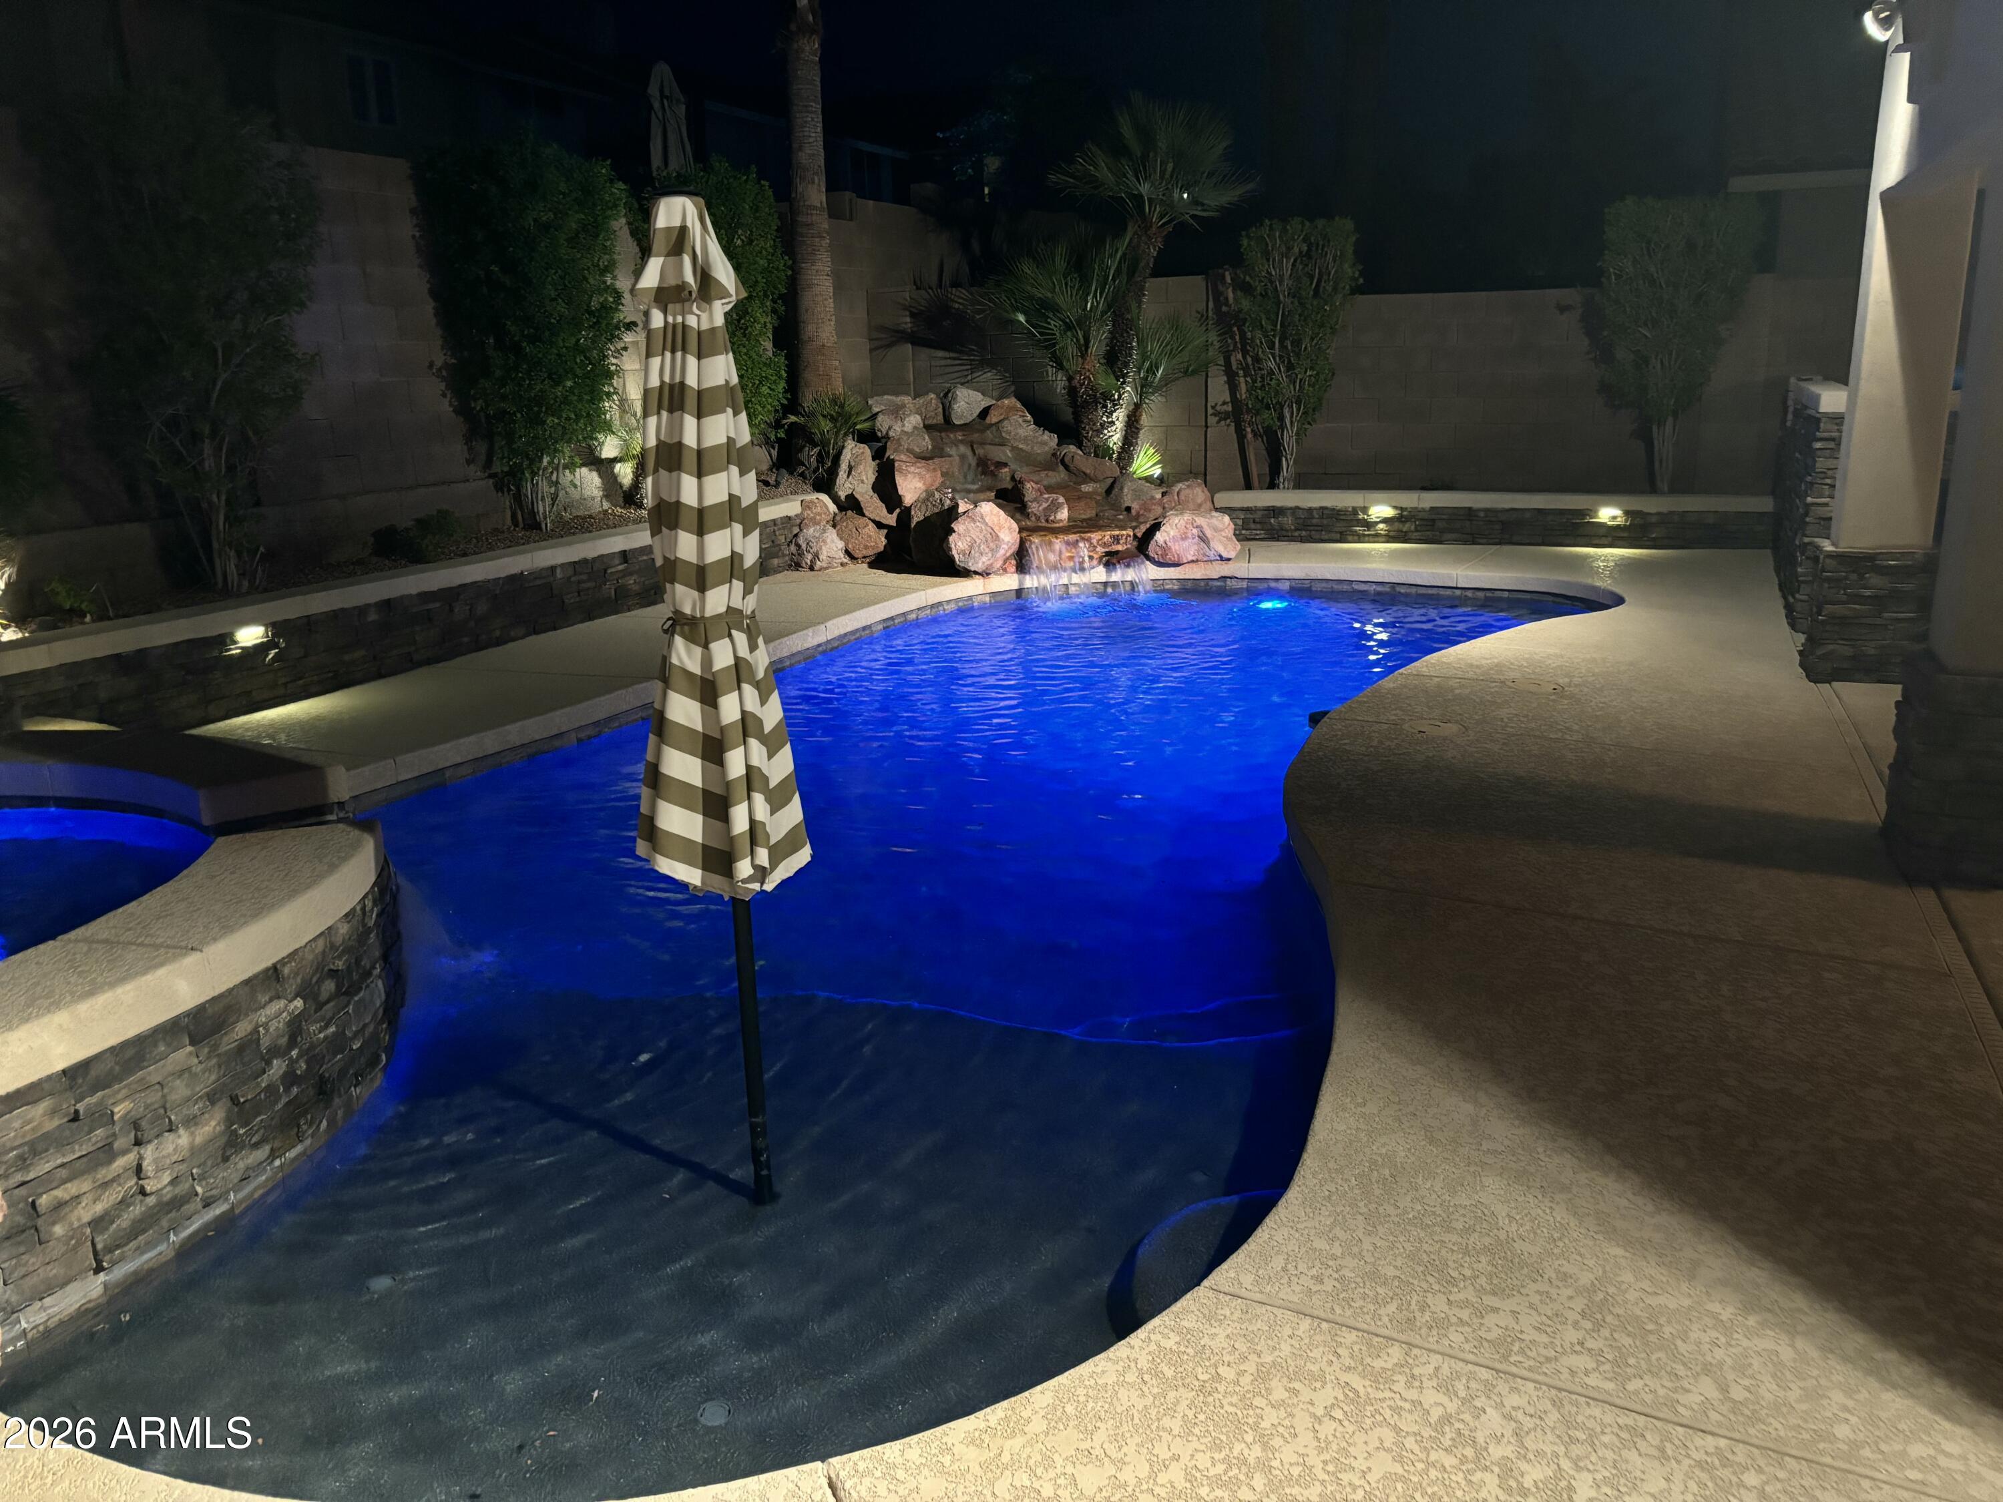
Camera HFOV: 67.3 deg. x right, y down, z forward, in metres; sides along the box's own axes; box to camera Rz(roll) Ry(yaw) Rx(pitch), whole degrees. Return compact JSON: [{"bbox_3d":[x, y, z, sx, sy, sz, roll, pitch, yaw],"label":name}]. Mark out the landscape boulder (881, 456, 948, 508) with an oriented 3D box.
[{"bbox_3d":[-0.648,-1.980,11.032,0.502,0.375,0.450,-2,14,-3],"label":"landscape boulder"}]

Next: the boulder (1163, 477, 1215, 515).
[{"bbox_3d":[1.362,-1.838,11.006,0.398,0.307,0.400,0,14,7],"label":"boulder"}]

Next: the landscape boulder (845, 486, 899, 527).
[{"bbox_3d":[-0.944,-1.790,11.000,0.366,0.295,0.340,4,15,20],"label":"landscape boulder"}]

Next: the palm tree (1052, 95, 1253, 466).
[{"bbox_3d":[1.225,-3.706,12.211,1.626,2.990,1.500,4,15,20],"label":"palm tree"}]

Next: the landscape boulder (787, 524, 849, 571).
[{"bbox_3d":[-1.296,-1.423,10.650,0.432,0.376,0.380,4,15,20],"label":"landscape boulder"}]

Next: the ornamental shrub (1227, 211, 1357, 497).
[{"bbox_3d":[2.360,-3.149,12.106,1.058,2.156,0.850,4,15,20],"label":"ornamental shrub"}]

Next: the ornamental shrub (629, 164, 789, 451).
[{"bbox_3d":[-2.048,-2.968,10.695,0.850,2.280,1.100,4,15,23],"label":"ornamental shrub"}]

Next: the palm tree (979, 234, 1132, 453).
[{"bbox_3d":[0.425,-3.153,12.005,1.211,1.871,1.200,-1,14,0],"label":"palm tree"}]

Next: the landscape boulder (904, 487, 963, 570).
[{"bbox_3d":[-0.405,-1.551,10.533,0.554,0.572,0.550,-2,14,-2],"label":"landscape boulder"}]

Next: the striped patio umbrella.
[{"bbox_3d":[-0.545,-0.024,2.950,0.360,2.039,0.360,-5,15,-10],"label":"striped patio umbrella"}]

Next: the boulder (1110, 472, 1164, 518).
[{"bbox_3d":[1.004,-1.870,11.100,0.404,0.354,0.380,4,15,20],"label":"boulder"}]

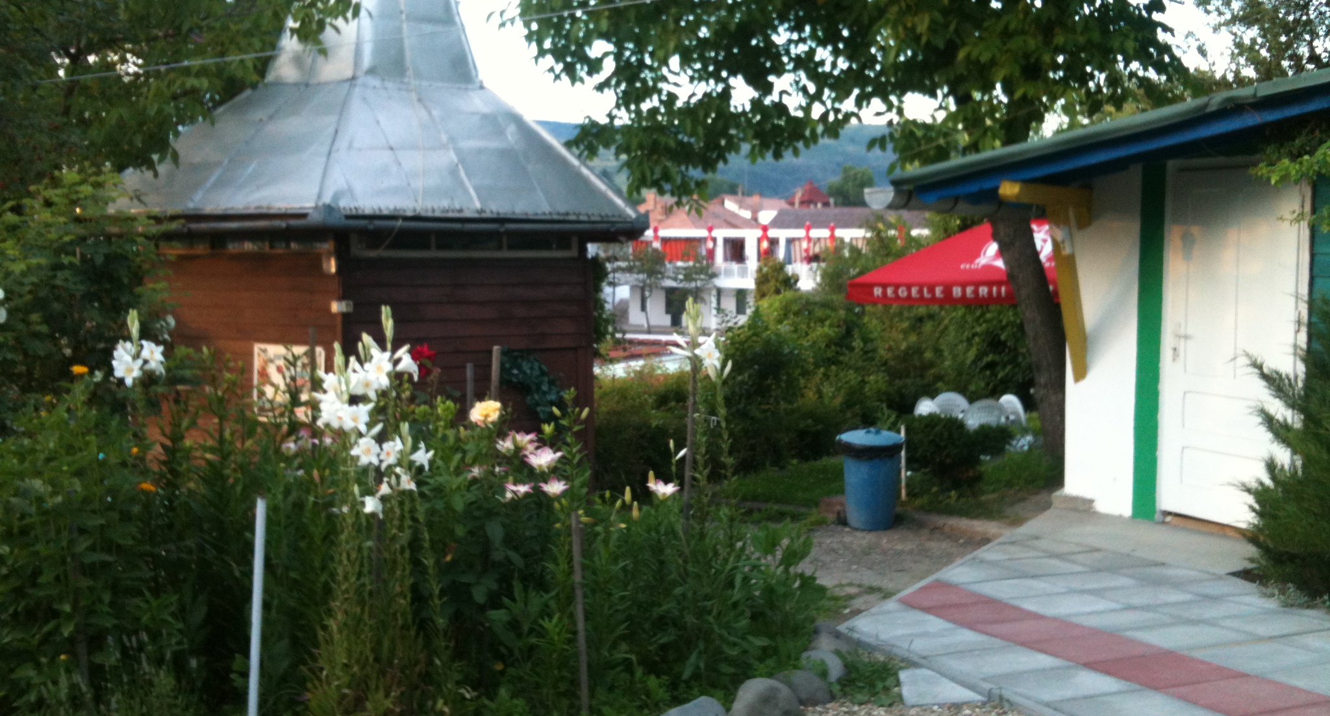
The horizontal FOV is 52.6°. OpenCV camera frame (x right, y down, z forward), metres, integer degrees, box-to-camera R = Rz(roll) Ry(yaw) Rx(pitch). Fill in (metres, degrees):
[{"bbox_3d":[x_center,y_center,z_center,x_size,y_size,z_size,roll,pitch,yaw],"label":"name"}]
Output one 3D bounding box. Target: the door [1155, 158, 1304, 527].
[{"bbox_3d":[3.215,-0.069,7.621,0.080,2.065,0.936,-3,6,-29],"label":"door"}]

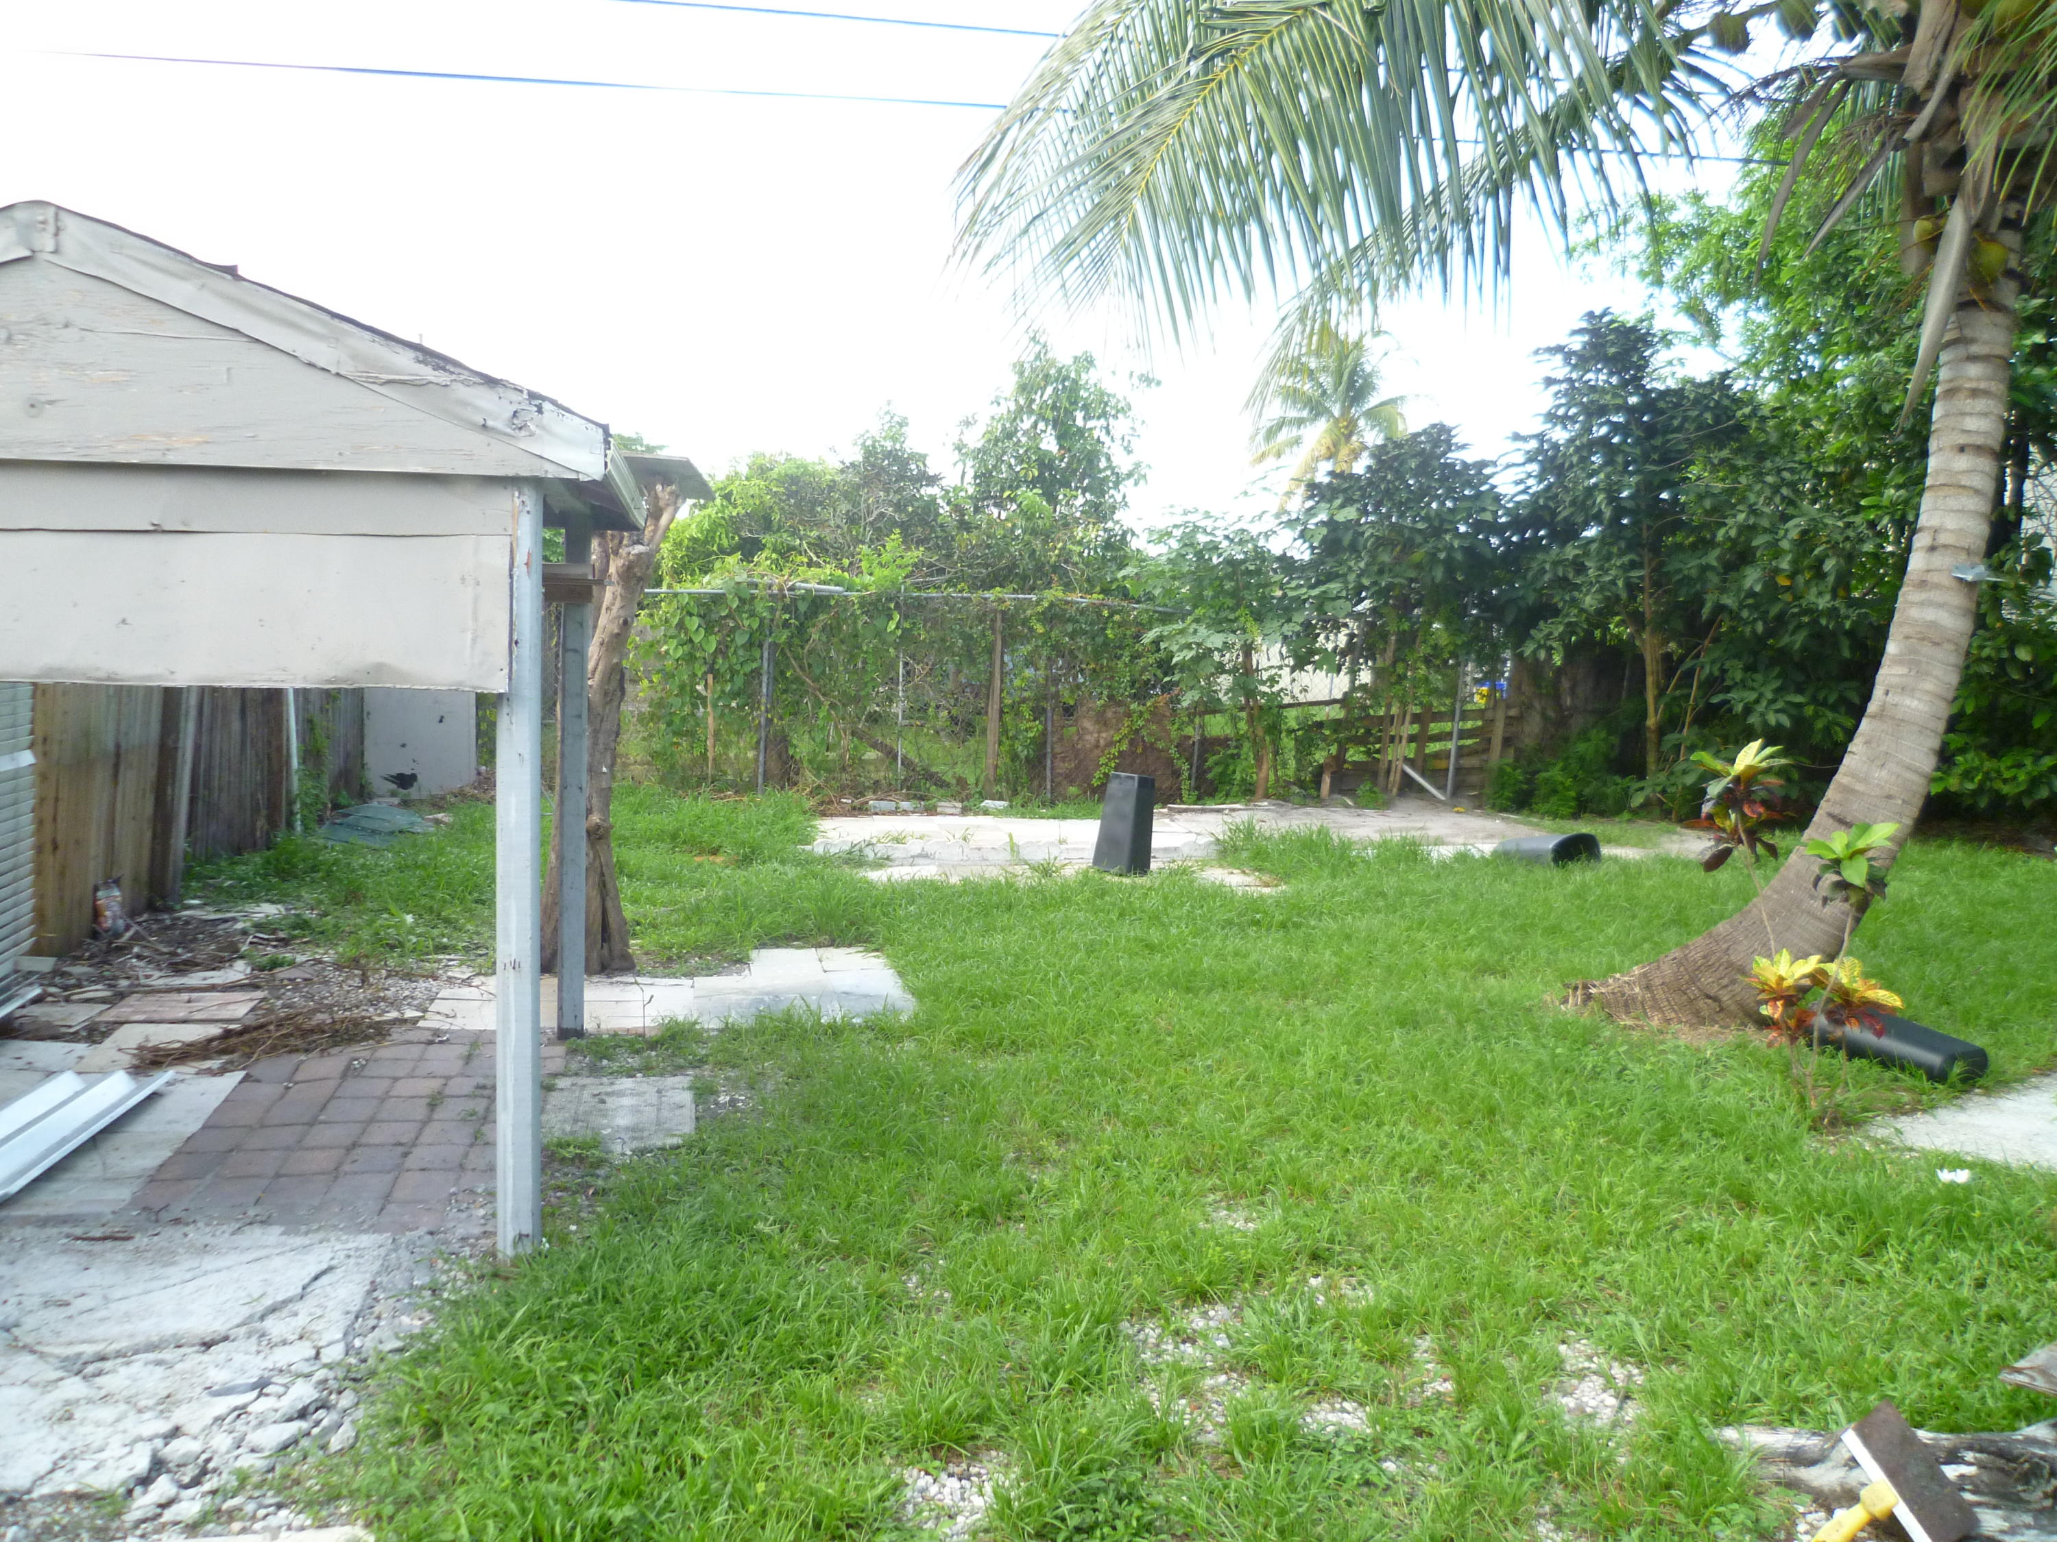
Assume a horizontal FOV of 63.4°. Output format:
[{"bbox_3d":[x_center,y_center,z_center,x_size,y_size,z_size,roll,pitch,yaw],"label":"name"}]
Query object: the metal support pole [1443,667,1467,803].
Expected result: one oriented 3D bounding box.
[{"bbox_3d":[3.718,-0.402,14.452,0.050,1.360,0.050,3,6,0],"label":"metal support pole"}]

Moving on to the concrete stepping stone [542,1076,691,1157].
[{"bbox_3d":[-1.279,1.089,5.244,0.420,0.050,0.610,1,6,-13],"label":"concrete stepping stone"}]

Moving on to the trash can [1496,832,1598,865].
[{"bbox_3d":[3.468,0.505,11.144,0.370,0.220,0.600,-2,7,-32],"label":"trash can"}]

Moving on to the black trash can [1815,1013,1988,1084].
[{"bbox_3d":[3.269,1.012,6.271,0.330,0.200,0.580,-1,6,-24],"label":"black trash can"}]

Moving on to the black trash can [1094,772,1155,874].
[{"bbox_3d":[0.599,0.322,10.173,0.200,0.590,0.340,1,7,-36],"label":"black trash can"}]

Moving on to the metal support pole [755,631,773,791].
[{"bbox_3d":[-2.101,-0.506,13.249,0.055,1.420,0.055,3,6,0],"label":"metal support pole"}]

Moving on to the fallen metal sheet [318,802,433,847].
[{"bbox_3d":[-4.245,0.317,10.810,0.720,0.160,1.050,0,6,-21],"label":"fallen metal sheet"}]

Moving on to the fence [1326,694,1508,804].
[{"bbox_3d":[3.398,-0.206,14.590,1.620,0.930,0.120,1,6,-5],"label":"fence"}]

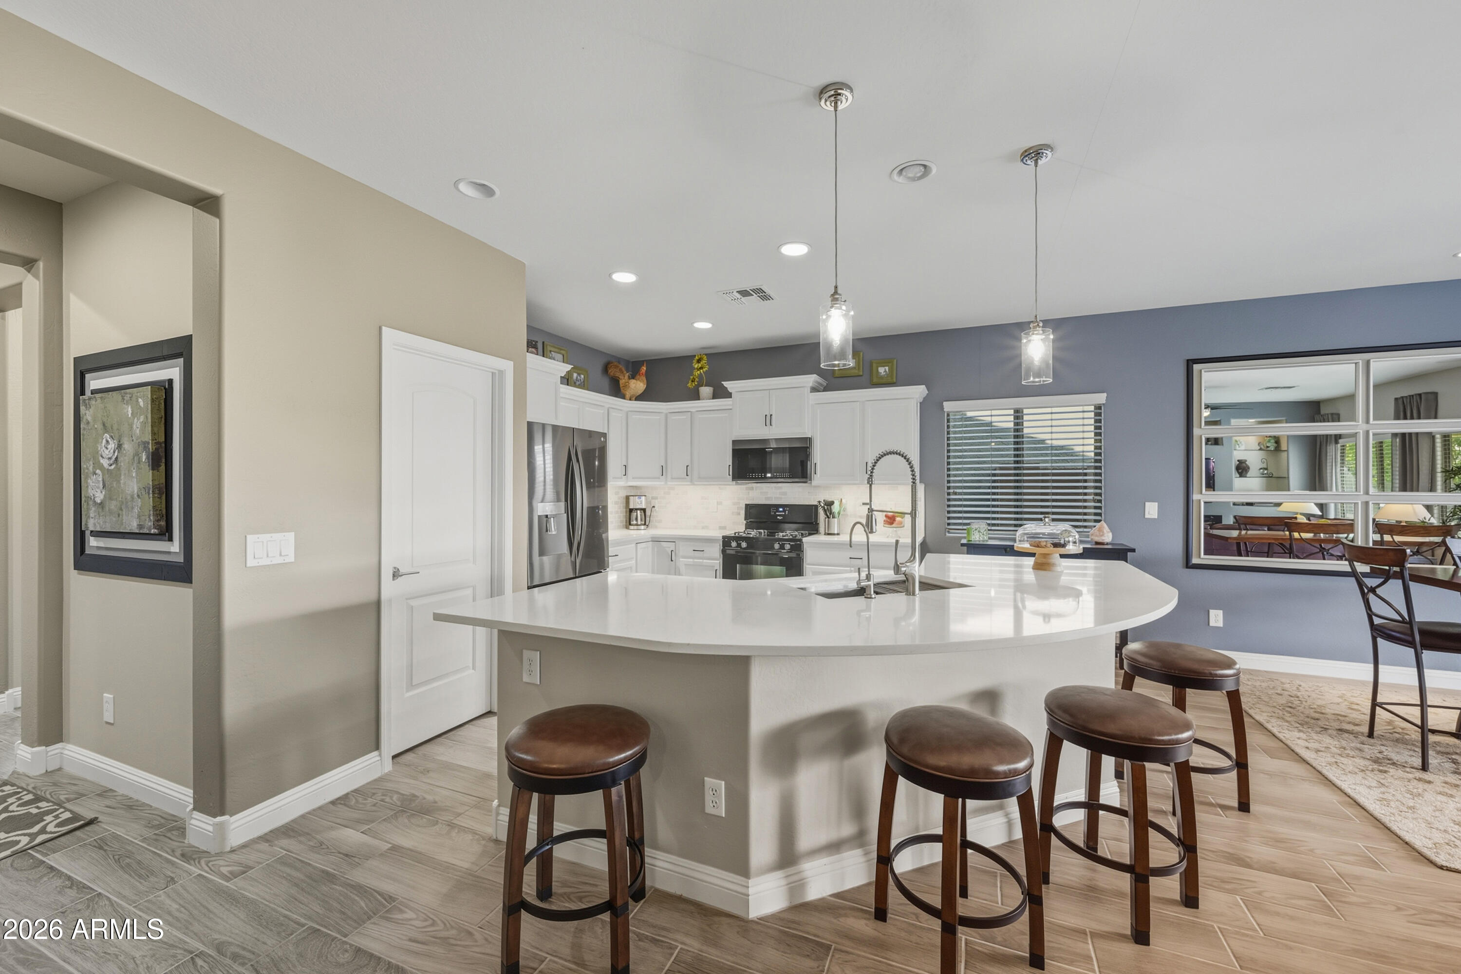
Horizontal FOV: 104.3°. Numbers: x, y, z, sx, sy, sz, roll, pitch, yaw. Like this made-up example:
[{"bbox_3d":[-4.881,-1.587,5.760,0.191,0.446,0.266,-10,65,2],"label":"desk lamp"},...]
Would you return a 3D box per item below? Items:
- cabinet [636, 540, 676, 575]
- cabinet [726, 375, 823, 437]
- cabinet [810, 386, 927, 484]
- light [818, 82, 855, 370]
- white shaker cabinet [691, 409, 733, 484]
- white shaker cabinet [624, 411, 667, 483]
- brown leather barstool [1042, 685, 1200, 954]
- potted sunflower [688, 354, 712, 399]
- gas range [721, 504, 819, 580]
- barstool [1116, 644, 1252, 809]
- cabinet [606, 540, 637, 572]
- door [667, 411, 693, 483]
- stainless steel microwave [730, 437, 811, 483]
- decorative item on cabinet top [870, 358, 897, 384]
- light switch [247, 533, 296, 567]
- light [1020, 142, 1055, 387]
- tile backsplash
[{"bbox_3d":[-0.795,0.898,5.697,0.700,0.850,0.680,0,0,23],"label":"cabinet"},{"bbox_3d":[0.445,-0.714,5.393,0.860,0.540,0.440,0,0,23],"label":"cabinet"},{"bbox_3d":[1.250,-0.445,5.132,0.980,0.845,0.370,0,0,23],"label":"cabinet"},{"bbox_3d":[0.372,-0.901,2.001,0.122,0.959,0.122,0,0,23],"label":"light"},{"bbox_3d":[-0.105,-0.402,5.691,0.450,0.760,0.330,0,0,23],"label":"white shaker cabinet"},{"bbox_3d":[-0.838,-0.410,5.669,0.390,0.730,0.030,0,0,-22],"label":"white shaker cabinet"},{"bbox_3d":[1.264,1.027,1.866,0.410,0.636,0.410,0,0,-28],"label":"brown leather barstool"},{"bbox_3d":[-0.306,-1.121,5.799,0.260,0.470,0.190,0,0,23],"label":"potted sunflower"},{"bbox_3d":[0.396,0.769,5.255,0.760,1.180,0.680,0,0,23],"label":"gas range"},{"bbox_3d":[1.985,1.040,2.522,0.420,0.640,0.420,0,0,-5],"label":"barstool"},{"bbox_3d":[-1.295,0.923,5.028,0.620,0.875,0.680,0,0,23],"label":"cabinet"},{"bbox_3d":[-0.507,-0.397,5.755,0.272,0.722,0.022,0,0,23],"label":"door"},{"bbox_3d":[0.443,-0.254,5.460,0.765,0.415,0.400,0,0,23],"label":"stainless steel microwave"},{"bbox_3d":[1.395,-1.056,5.184,0.220,0.225,0.030,0,0,23],"label":"decorative item on cabinet top"},{"bbox_3d":[-1.819,0.248,2.249,0.012,0.117,0.165,0,0,23],"label":"light switch"},{"bbox_3d":[1.268,-0.907,2.356,0.122,0.944,0.122,0,0,23],"label":"light"},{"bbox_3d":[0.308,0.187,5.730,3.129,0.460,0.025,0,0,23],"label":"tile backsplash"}]

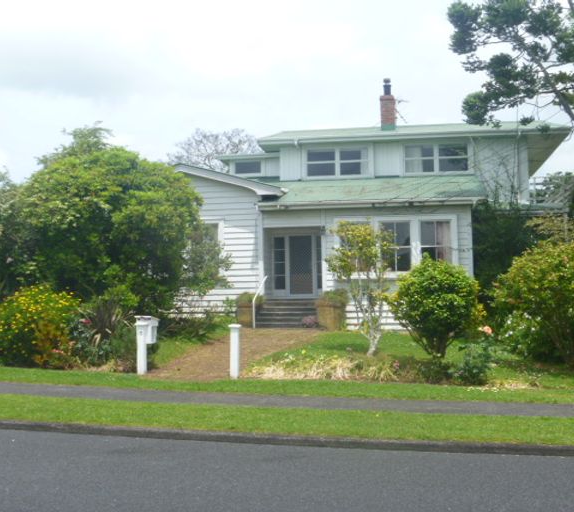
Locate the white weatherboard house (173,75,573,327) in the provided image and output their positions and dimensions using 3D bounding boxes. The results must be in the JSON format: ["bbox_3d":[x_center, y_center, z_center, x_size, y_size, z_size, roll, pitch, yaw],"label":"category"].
[{"bbox_3d":[3.072,-1.959,26.780,13.500,8.550,12.000,-1,-2,11],"label":"white weatherboard house"}]

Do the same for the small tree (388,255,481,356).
[{"bbox_3d":[2.855,0.955,14.450,1.750,2.050,1.650,-1,-2,11],"label":"small tree"}]

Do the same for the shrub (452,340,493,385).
[{"bbox_3d":[2.785,1.564,11.150,0.580,0.640,0.550,-1,-2,11],"label":"shrub"}]

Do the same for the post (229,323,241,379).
[{"bbox_3d":[-0.817,1.490,11.850,0.140,0.900,0.140,-1,-2,11],"label":"post"}]

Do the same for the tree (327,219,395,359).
[{"bbox_3d":[1.442,0.670,14.850,1.320,2.680,1.250,-1,-2,11],"label":"tree"}]

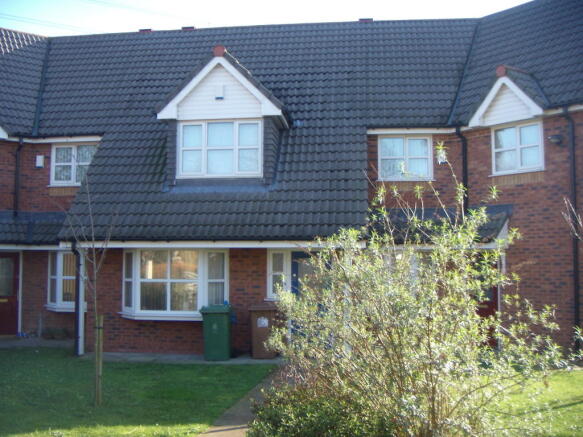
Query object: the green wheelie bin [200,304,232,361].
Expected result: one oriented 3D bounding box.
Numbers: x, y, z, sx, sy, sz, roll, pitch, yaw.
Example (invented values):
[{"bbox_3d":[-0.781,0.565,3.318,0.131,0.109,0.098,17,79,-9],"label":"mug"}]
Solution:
[{"bbox_3d":[-1.455,2.209,12.441,0.570,1.060,0.700,0,-3,3],"label":"green wheelie bin"}]

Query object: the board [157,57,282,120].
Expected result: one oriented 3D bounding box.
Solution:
[{"bbox_3d":[-1.516,-2.755,13.542,2.650,1.320,0.180,0,-5,6],"label":"board"}]

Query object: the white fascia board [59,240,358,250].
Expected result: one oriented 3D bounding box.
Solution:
[{"bbox_3d":[-1.612,0.521,12.612,6.140,0.160,0.100,0,-5,6],"label":"white fascia board"}]

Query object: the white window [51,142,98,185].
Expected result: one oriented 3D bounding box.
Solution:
[{"bbox_3d":[-5.245,-1.299,15.436,1.190,1.050,0.100,0,-5,6],"label":"white window"}]

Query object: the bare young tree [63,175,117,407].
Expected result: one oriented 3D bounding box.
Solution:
[{"bbox_3d":[-2.667,0.951,8.450,0.740,3.060,0.700,0,-3,0],"label":"bare young tree"}]

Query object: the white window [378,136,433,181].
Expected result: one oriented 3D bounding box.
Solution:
[{"bbox_3d":[2.554,-1.362,14.386,1.230,1.040,0.090,0,-3,8],"label":"white window"}]

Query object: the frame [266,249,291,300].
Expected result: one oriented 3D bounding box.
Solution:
[{"bbox_3d":[-0.260,1.117,12.824,0.510,1.030,0.100,0,-5,6],"label":"frame"}]

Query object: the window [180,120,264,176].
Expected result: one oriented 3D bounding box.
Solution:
[{"bbox_3d":[-1.507,-1.461,13.538,1.850,1.240,0.100,0,-5,6],"label":"window"}]

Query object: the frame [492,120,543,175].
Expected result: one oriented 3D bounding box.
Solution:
[{"bbox_3d":[4.689,-1.453,13.262,0.100,1.050,1.140,5,-6,-44],"label":"frame"}]

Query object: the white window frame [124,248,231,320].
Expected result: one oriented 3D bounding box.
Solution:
[{"bbox_3d":[-2.408,1.320,12.862,2.280,1.420,0.460,0,-3,8],"label":"white window frame"}]

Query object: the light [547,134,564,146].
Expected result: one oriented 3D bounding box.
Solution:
[{"bbox_3d":[5.077,-1.496,12.316,0.180,0.190,0.220,2,-4,-37],"label":"light"}]

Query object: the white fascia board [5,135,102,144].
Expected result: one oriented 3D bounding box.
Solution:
[{"bbox_3d":[-5.668,-1.882,15.303,2.250,0.140,0.050,0,-3,8],"label":"white fascia board"}]

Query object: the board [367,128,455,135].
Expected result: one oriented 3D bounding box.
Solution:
[{"bbox_3d":[2.647,-1.935,14.231,1.930,0.130,0.040,0,-3,8],"label":"board"}]

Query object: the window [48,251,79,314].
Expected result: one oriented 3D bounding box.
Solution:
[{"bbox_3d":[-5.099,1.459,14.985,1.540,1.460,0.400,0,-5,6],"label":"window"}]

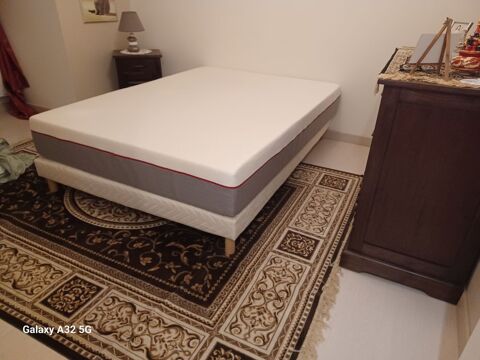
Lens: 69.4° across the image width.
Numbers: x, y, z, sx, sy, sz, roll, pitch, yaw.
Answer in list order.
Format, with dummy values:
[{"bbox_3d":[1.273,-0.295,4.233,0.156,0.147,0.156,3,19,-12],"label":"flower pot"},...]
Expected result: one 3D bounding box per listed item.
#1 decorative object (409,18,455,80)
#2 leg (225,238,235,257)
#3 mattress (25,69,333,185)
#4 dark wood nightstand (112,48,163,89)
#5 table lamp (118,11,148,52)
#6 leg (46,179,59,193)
[{"bbox_3d":[0.795,-0.526,1.383,0.150,0.218,0.127,3,27,3],"label":"decorative object"},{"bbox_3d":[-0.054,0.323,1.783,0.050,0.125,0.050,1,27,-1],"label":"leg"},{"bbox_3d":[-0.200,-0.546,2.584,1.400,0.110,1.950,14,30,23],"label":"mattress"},{"bbox_3d":[-1.023,-0.993,3.685,0.458,0.665,0.410,-2,28,-8],"label":"dark wood nightstand"},{"bbox_3d":[-1.106,-1.512,3.551,0.259,0.376,0.259,-2,28,-8],"label":"table lamp"},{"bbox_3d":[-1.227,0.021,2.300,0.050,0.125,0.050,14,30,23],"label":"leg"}]

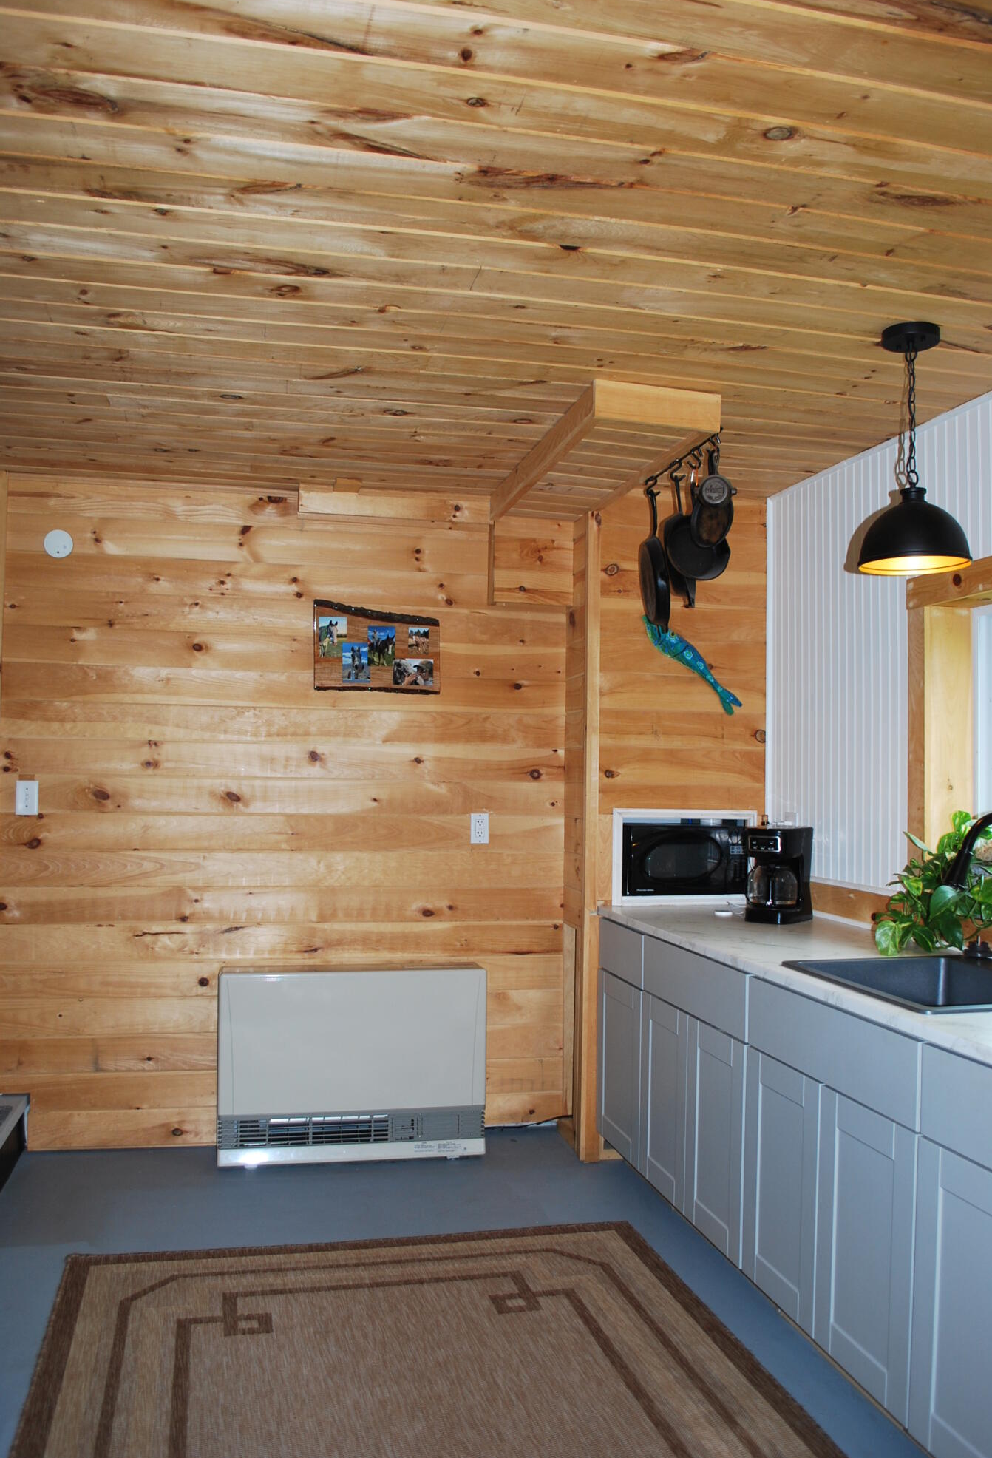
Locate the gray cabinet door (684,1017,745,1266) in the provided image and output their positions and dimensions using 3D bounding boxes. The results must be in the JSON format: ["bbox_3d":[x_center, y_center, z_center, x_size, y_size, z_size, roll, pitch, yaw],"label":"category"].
[{"bbox_3d":[0.604,1.108,3.043,0.020,0.593,0.382,1,-3,-13],"label":"gray cabinet door"}]

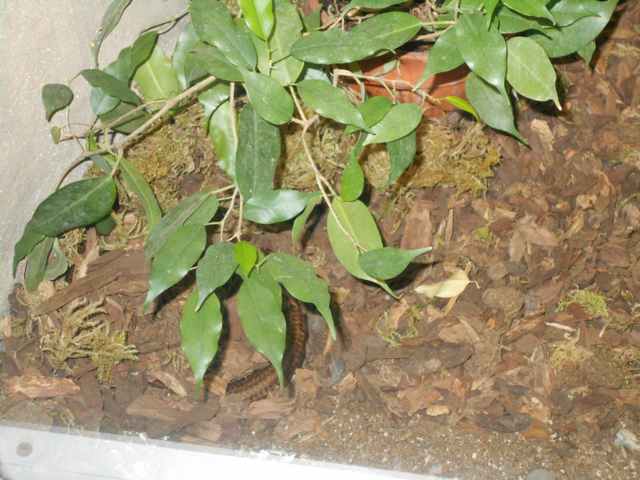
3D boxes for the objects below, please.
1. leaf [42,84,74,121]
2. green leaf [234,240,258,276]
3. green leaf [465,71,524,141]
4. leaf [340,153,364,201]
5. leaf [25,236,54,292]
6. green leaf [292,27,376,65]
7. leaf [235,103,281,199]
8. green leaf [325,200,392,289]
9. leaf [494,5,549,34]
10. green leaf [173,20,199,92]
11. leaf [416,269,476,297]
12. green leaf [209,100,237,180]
[{"bbox_3d":[-0.190,-0.098,1.012,0.019,0.029,0.010,28,0,-38],"label":"leaf"},{"bbox_3d":[-0.043,0.011,0.830,0.015,0.007,0.024,-4,68,-3],"label":"green leaf"},{"bbox_3d":[0.144,-0.111,1.156,0.040,0.016,0.077,-34,79,-14],"label":"green leaf"},{"bbox_3d":[0.024,-0.047,1.038,0.018,0.010,0.040,3,68,1],"label":"leaf"},{"bbox_3d":[-0.180,0.014,0.900,0.015,0.012,0.041,22,68,-10],"label":"leaf"},{"bbox_3d":[0.013,-0.157,1.147,0.075,0.018,0.033,0,68,0],"label":"green leaf"},{"bbox_3d":[-0.049,-0.071,1.098,0.034,0.016,0.081,0,76,0],"label":"leaf"},{"bbox_3d":[0.029,0.003,0.985,0.035,0.014,0.082,-28,68,-4],"label":"green leaf"},{"bbox_3d":[0.164,-0.172,1.135,0.052,0.012,0.023,28,74,11],"label":"leaf"},{"bbox_3d":[-0.106,-0.149,1.145,0.026,0.012,0.060,11,80,2],"label":"green leaf"},{"bbox_3d":[0.090,0.031,1.000,0.046,0.011,0.021,-10,35,-14],"label":"leaf"},{"bbox_3d":[-0.076,-0.079,1.117,0.027,0.015,0.067,-8,76,-2],"label":"green leaf"}]

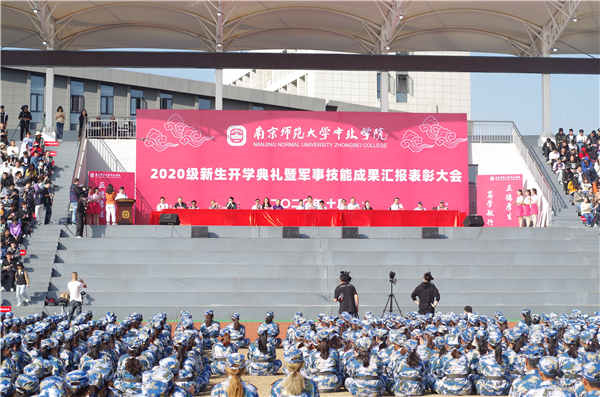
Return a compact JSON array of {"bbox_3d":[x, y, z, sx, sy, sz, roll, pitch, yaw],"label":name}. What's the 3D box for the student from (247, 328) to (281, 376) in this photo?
[{"bbox_3d":[-0.670,2.783,22.900,0.600,0.870,0.650,0,-3,-5],"label":"student"}]

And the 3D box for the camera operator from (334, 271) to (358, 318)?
[{"bbox_3d":[1.102,2.579,29.546,0.570,1.720,0.420,-1,-4,10],"label":"camera operator"}]

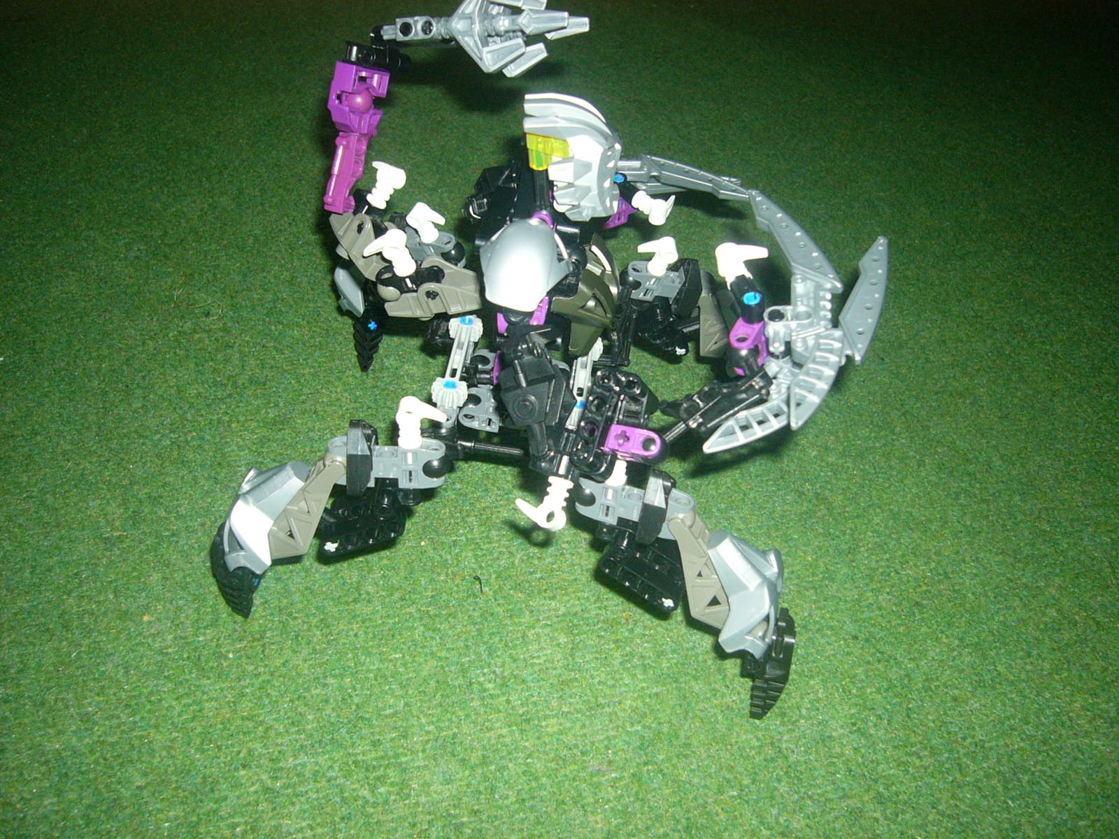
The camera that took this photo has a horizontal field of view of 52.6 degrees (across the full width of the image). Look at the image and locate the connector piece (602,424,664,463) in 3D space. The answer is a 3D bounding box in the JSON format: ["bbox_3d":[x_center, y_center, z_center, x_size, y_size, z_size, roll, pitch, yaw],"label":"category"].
[{"bbox_3d":[0.023,0.007,0.337,0.017,0.013,0.007,11,82,11],"label":"connector piece"}]

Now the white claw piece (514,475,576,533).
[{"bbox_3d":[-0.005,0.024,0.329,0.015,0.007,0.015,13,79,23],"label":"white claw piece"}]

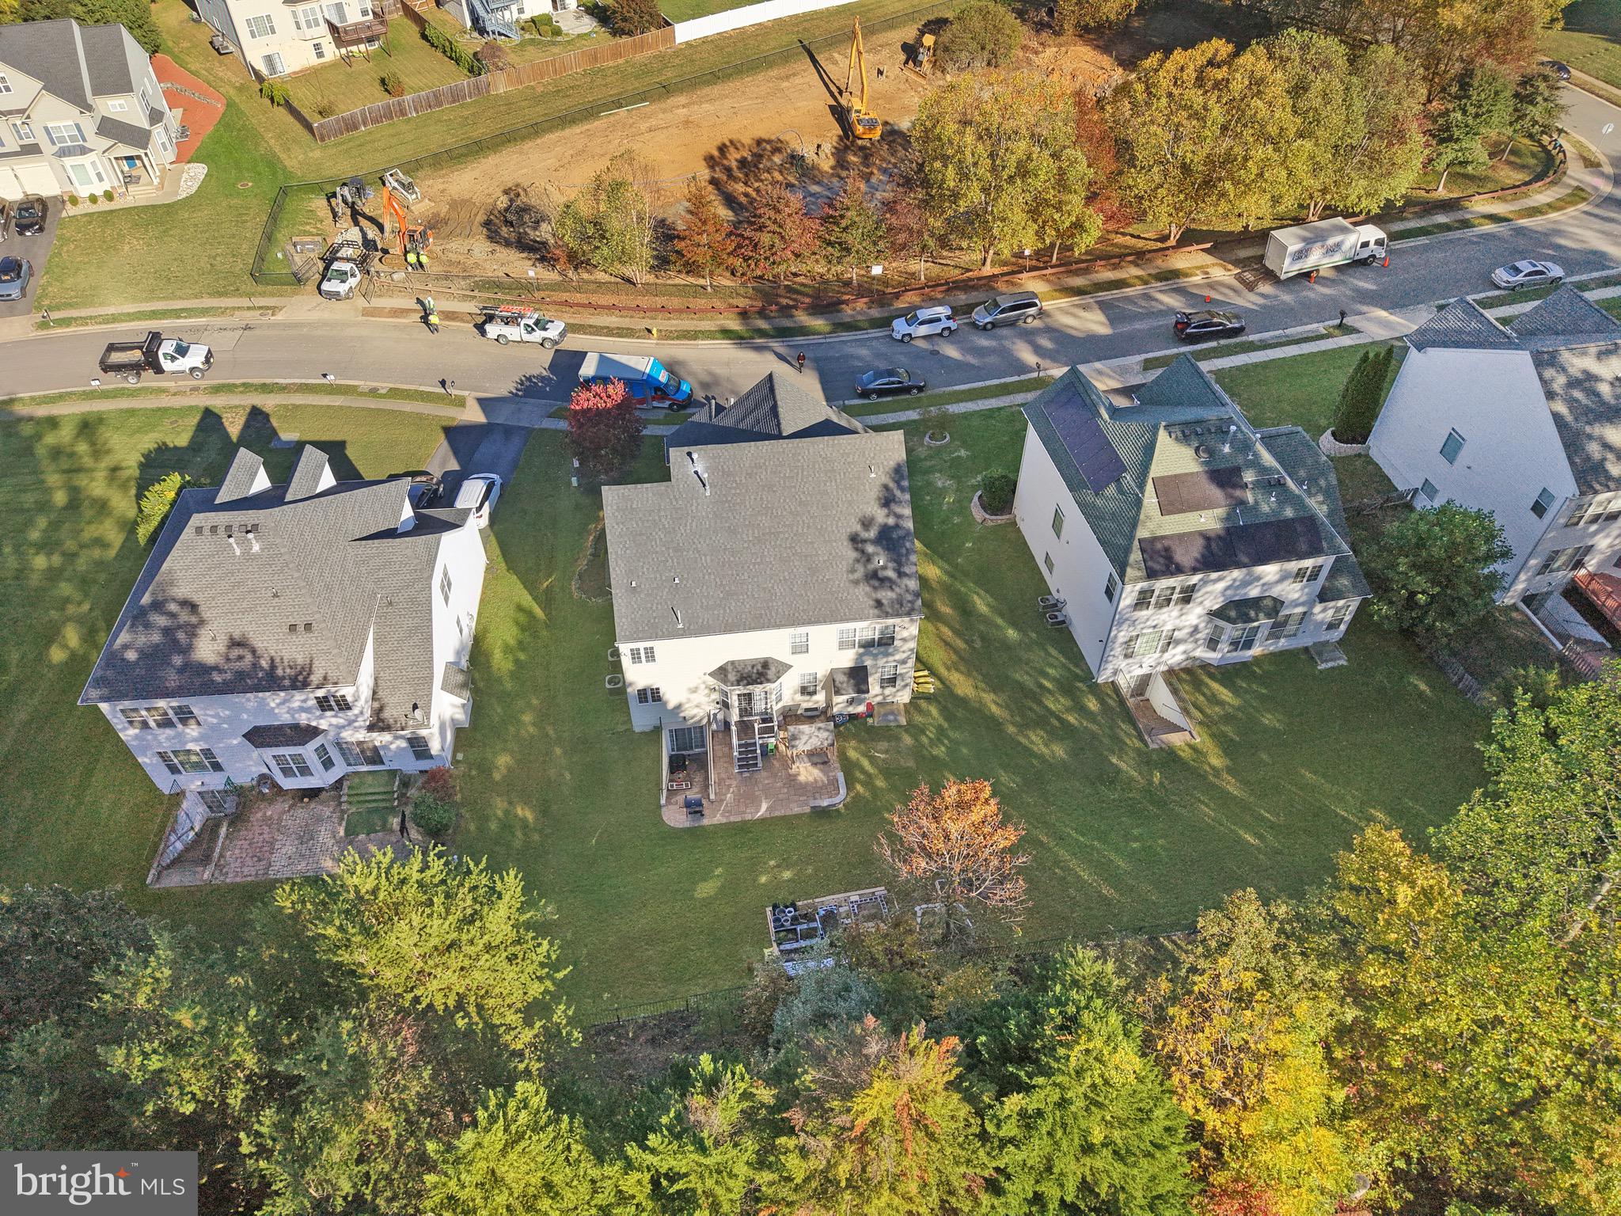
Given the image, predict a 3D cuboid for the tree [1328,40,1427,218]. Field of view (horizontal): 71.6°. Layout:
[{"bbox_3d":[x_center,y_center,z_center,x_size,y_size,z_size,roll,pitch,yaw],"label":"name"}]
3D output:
[{"bbox_3d":[42.029,-35.259,83.783,6.500,12.400,6.500,0,46,0],"label":"tree"}]

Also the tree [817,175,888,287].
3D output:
[{"bbox_3d":[3.342,-27.193,81.613,5.000,8.340,5.000,0,46,0],"label":"tree"}]

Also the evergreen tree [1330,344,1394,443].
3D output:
[{"bbox_3d":[31.876,-12.246,64.798,2.100,6.000,2.100,-8,46,-7],"label":"evergreen tree"}]

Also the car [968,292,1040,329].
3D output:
[{"bbox_3d":[14.087,-21.439,81.111,5.100,1.750,1.980,-9,47,-8],"label":"car"}]

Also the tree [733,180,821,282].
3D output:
[{"bbox_3d":[-2.445,-27.520,82.953,6.400,7.500,6.400,0,47,0],"label":"tree"}]

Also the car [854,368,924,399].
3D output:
[{"bbox_3d":[5.459,-15.325,76.230,4.750,1.460,1.820,-9,46,-4],"label":"car"}]

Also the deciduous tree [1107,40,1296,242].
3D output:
[{"bbox_3d":[28.343,-33.000,82.277,12.500,13.800,12.500,0,47,0],"label":"deciduous tree"}]

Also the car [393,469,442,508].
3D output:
[{"bbox_3d":[-23.461,-6.382,67.252,1.870,1.600,4.750,4,47,4],"label":"car"}]

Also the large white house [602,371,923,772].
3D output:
[{"bbox_3d":[-2.574,-3.383,57.499,14.300,11.600,17.500,-5,47,-5],"label":"large white house"}]

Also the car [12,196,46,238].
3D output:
[{"bbox_3d":[-60.595,-30.399,87.232,1.850,1.500,4.800,-11,47,-10],"label":"car"}]

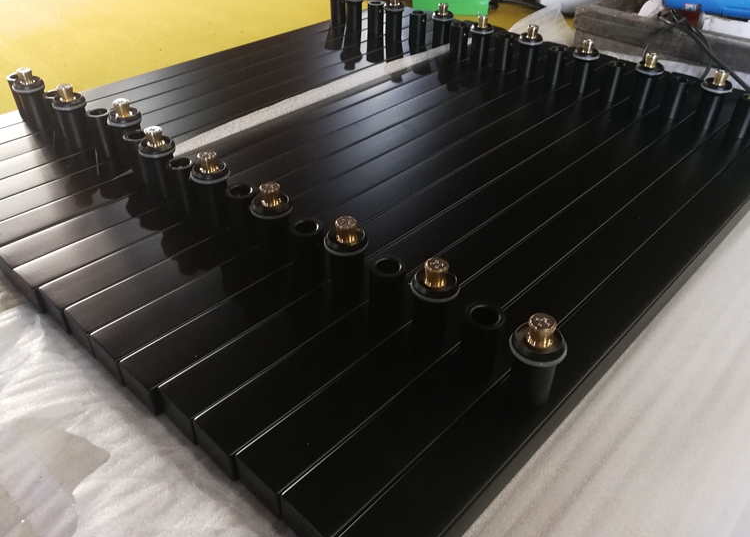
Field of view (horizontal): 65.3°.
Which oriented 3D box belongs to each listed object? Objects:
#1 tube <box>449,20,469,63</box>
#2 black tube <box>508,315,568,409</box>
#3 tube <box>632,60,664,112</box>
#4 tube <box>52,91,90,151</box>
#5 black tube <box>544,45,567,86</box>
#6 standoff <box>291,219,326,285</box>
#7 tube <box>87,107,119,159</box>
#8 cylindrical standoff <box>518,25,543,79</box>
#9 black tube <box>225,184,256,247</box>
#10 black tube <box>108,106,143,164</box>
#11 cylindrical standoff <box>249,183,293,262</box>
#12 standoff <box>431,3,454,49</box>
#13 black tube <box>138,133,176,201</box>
[{"bbox_3d":[0.125,-0.343,0.882,0.026,0.046,0.026,0,38,0],"label":"tube"},{"bbox_3d":[0.099,0.057,0.365,0.035,0.063,0.035,0,38,0],"label":"black tube"},{"bbox_3d":[0.329,-0.222,0.717,0.030,0.050,0.030,32,48,33],"label":"tube"},{"bbox_3d":[-0.338,-0.169,0.661,0.035,0.054,0.035,31,48,34],"label":"tube"},{"bbox_3d":[0.244,-0.275,0.795,0.026,0.046,0.026,31,48,34],"label":"black tube"},{"bbox_3d":[-0.054,-0.016,0.485,0.026,0.046,0.026,0,39,0],"label":"standoff"},{"bbox_3d":[-0.296,-0.148,0.639,0.025,0.046,0.025,32,49,33],"label":"tube"},{"bbox_3d":[0.219,-0.307,0.830,0.035,0.066,0.035,0,39,0],"label":"cylindrical standoff"},{"bbox_3d":[-0.112,-0.047,0.502,0.025,0.045,0.025,0,39,0],"label":"black tube"},{"bbox_3d":[-0.259,-0.140,0.621,0.035,0.056,0.035,32,49,33],"label":"black tube"},{"bbox_3d":[-0.085,-0.040,0.490,0.035,0.067,0.035,0,39,0],"label":"cylindrical standoff"},{"bbox_3d":[0.102,-0.368,0.891,0.035,0.067,0.035,0,39,0],"label":"standoff"},{"bbox_3d":[-0.202,-0.096,0.558,0.030,0.050,0.030,32,48,33],"label":"black tube"}]

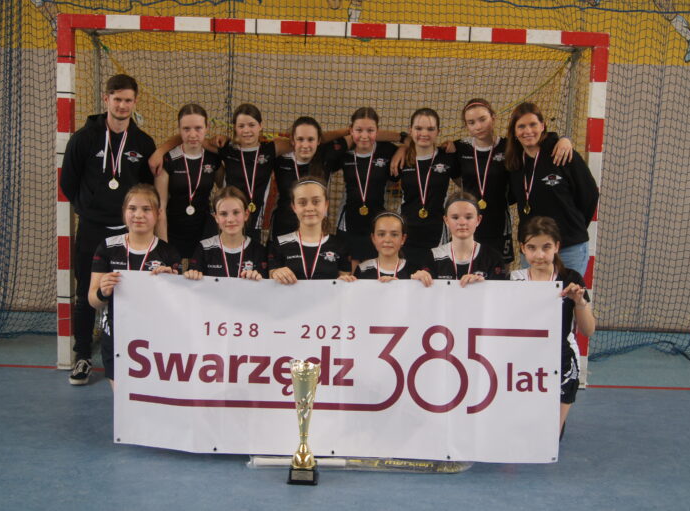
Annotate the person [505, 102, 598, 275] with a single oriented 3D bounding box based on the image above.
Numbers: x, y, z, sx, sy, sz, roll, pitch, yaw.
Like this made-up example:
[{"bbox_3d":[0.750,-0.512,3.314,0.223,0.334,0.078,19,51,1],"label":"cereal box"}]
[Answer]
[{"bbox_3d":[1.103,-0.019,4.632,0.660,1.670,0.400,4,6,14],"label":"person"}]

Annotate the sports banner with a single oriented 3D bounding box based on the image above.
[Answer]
[{"bbox_3d":[-0.032,0.487,3.642,1.970,0.790,0.060,2,6,0],"label":"sports banner"}]

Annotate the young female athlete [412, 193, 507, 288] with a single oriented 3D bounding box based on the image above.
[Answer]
[{"bbox_3d":[0.536,0.279,3.996,0.480,1.170,0.580,2,6,3],"label":"young female athlete"}]

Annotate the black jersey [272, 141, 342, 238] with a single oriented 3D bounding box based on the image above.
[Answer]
[{"bbox_3d":[-0.207,-0.350,4.562,0.430,0.550,0.260,2,6,0],"label":"black jersey"}]

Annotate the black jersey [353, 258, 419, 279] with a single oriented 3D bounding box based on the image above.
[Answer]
[{"bbox_3d":[0.191,0.269,3.929,0.380,0.520,0.250,2,6,0],"label":"black jersey"}]

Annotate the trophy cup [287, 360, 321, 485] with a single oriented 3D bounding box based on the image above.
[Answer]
[{"bbox_3d":[-0.160,0.664,3.351,0.120,0.490,0.120,2,6,0],"label":"trophy cup"}]

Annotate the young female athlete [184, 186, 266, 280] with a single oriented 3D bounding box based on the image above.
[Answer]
[{"bbox_3d":[-0.573,0.244,4.005,0.440,1.155,0.580,2,6,-4],"label":"young female athlete"}]

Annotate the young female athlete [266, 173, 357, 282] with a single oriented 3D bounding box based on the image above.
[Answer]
[{"bbox_3d":[-0.172,0.229,3.999,0.460,1.220,0.580,2,6,0],"label":"young female athlete"}]

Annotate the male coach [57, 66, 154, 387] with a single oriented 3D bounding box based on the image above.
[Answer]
[{"bbox_3d":[-1.333,-0.153,4.747,0.550,1.740,0.400,1,6,-10],"label":"male coach"}]

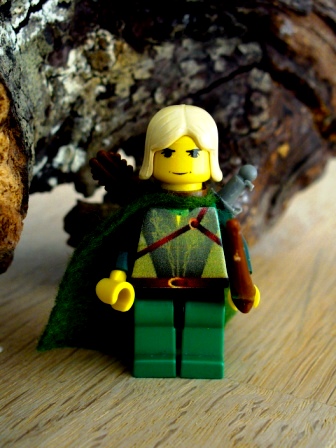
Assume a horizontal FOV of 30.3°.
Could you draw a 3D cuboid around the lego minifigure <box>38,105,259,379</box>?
[{"bbox_3d":[-0.004,0.003,0.105,0.037,0.044,0.020,1,14,1],"label":"lego minifigure"}]

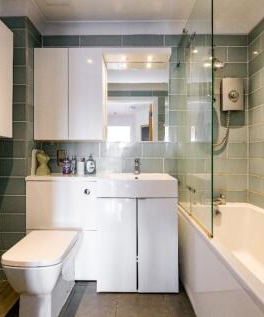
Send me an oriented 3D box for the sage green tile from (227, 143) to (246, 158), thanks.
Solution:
[{"bbox_3d":[1.006,-0.067,1.882,0.190,0.150,0.010,0,0,0],"label":"sage green tile"}]

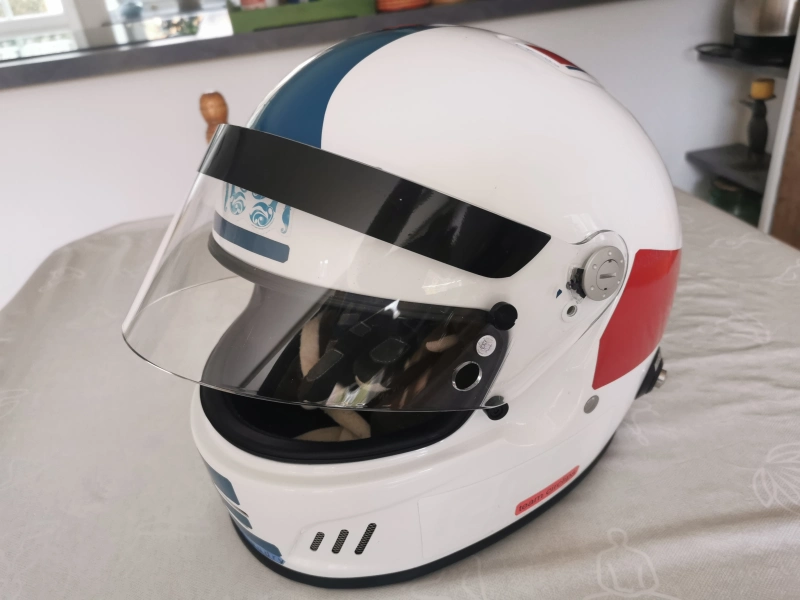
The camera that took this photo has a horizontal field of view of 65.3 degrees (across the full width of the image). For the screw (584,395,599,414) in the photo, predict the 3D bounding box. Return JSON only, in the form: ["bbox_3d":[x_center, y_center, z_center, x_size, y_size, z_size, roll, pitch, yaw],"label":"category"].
[{"bbox_3d":[0.104,0.057,0.338,0.013,0.013,0.004,-29,35,-33],"label":"screw"}]

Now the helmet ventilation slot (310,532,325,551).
[{"bbox_3d":[-0.041,0.119,0.309,0.004,0.017,0.005,22,32,-2],"label":"helmet ventilation slot"}]

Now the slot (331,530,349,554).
[{"bbox_3d":[-0.029,0.118,0.307,0.004,0.020,0.005,19,29,-6],"label":"slot"}]

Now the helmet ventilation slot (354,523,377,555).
[{"bbox_3d":[-0.017,0.117,0.306,0.004,0.024,0.005,19,27,-12],"label":"helmet ventilation slot"}]

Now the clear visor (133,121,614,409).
[{"bbox_3d":[-0.041,-0.034,0.337,0.201,0.111,0.258,-10,23,-44],"label":"clear visor"}]

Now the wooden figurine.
[{"bbox_3d":[-0.230,-0.194,0.847,0.042,0.165,0.042,-15,30,-12],"label":"wooden figurine"}]

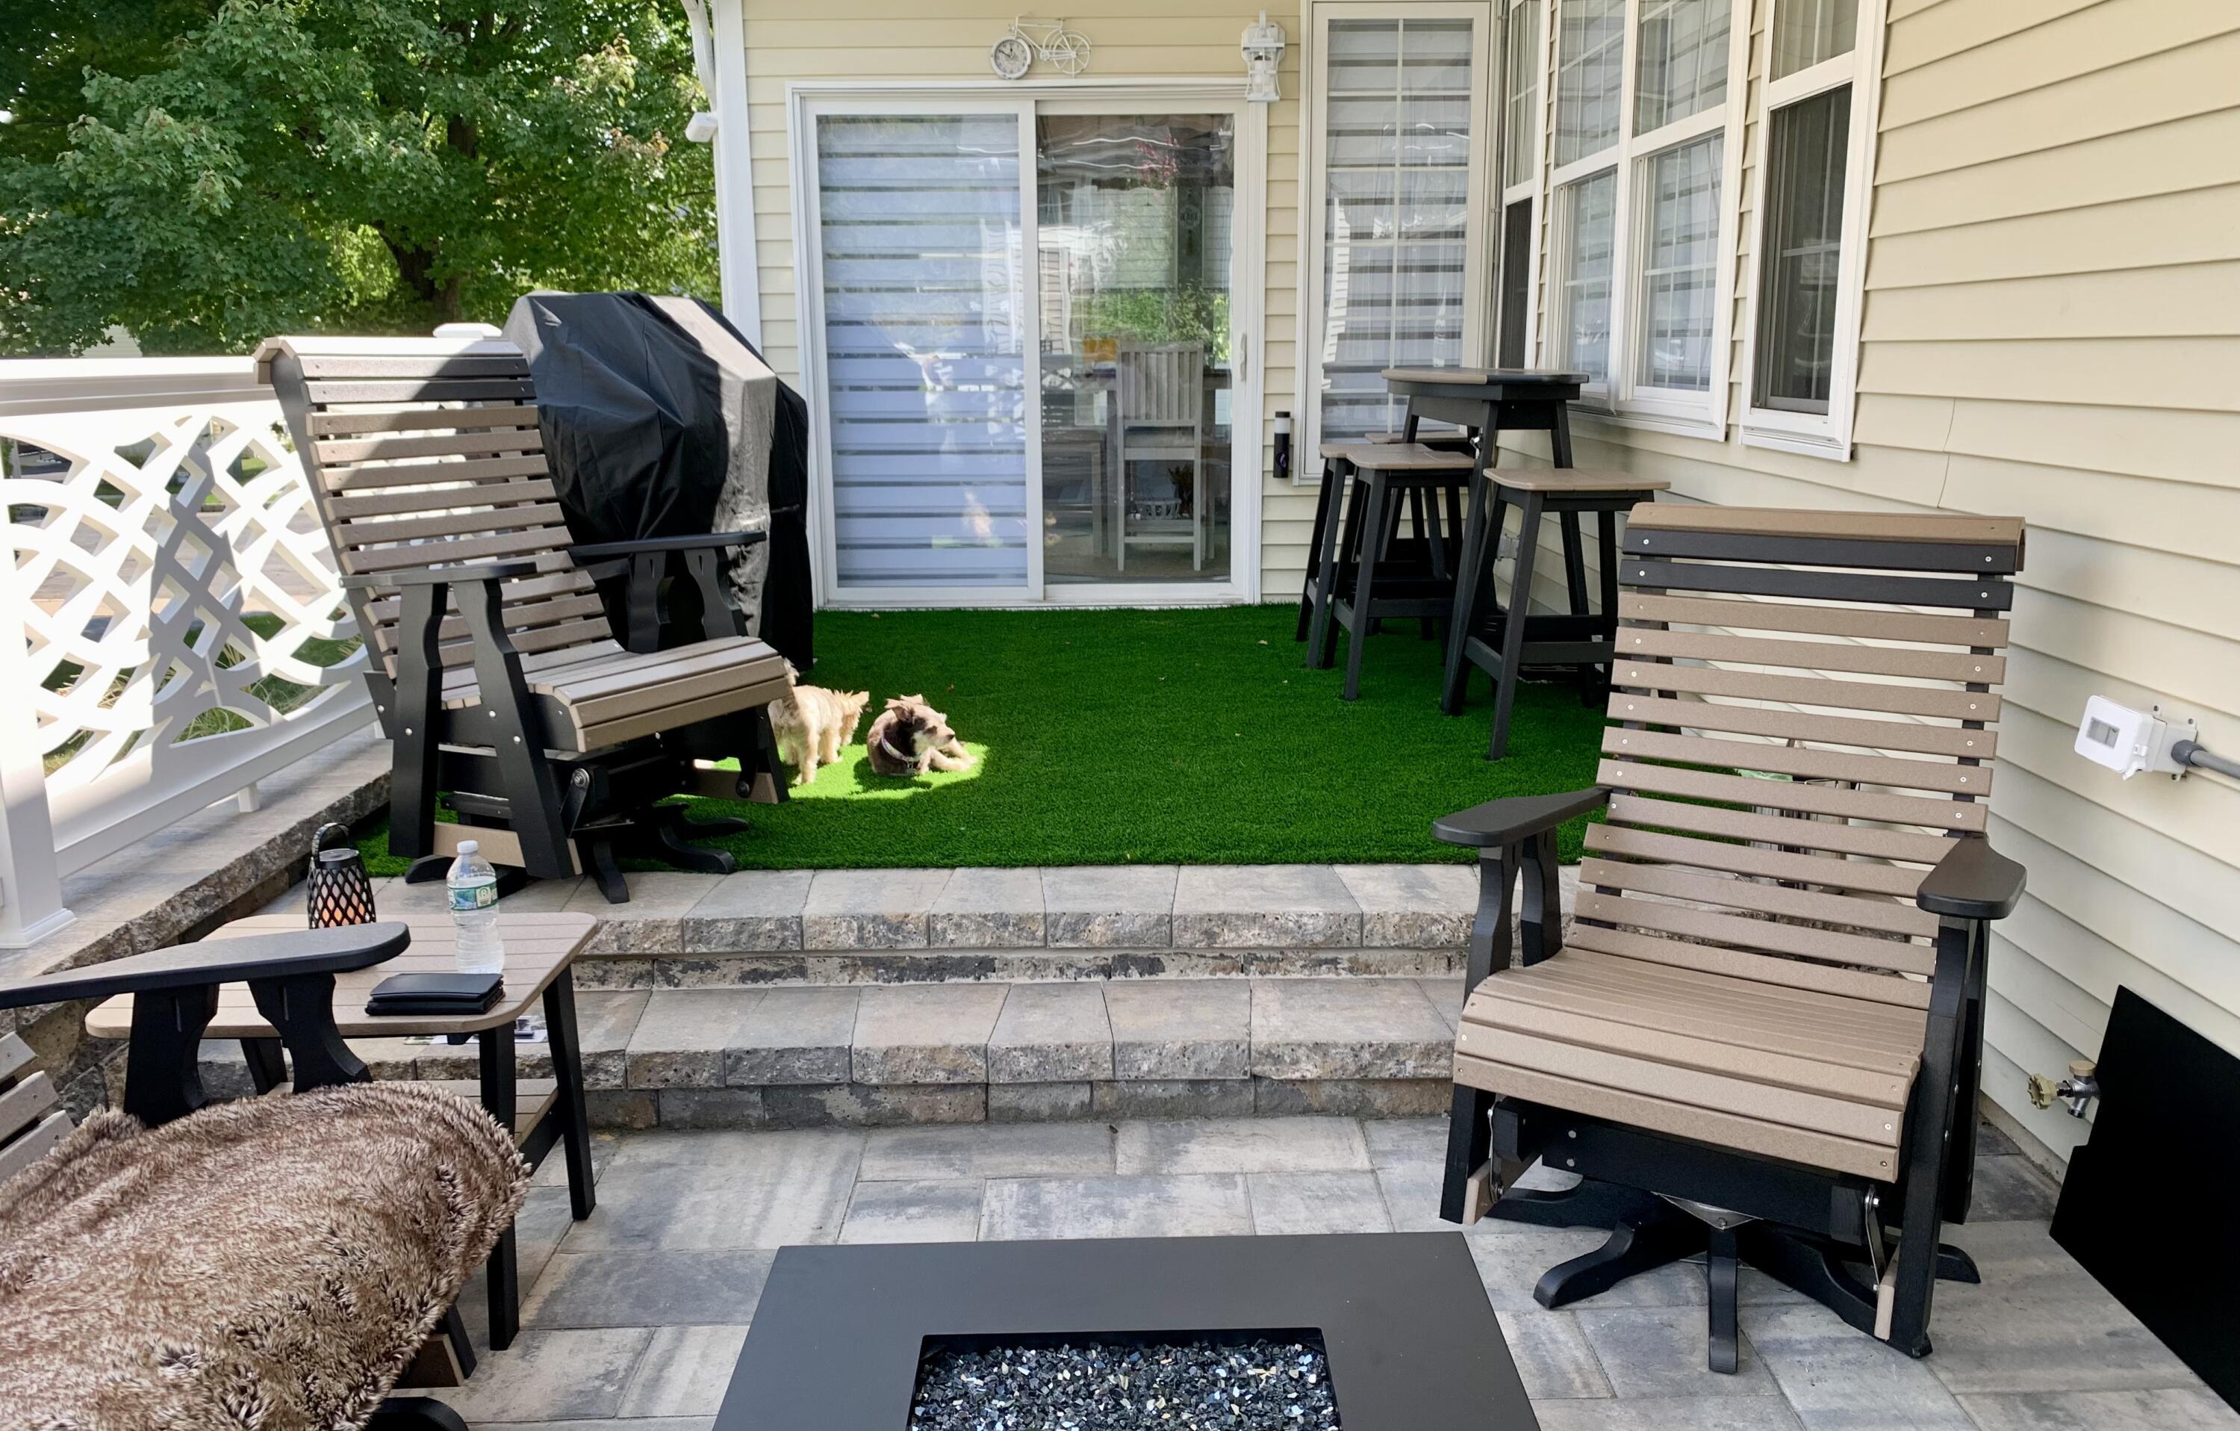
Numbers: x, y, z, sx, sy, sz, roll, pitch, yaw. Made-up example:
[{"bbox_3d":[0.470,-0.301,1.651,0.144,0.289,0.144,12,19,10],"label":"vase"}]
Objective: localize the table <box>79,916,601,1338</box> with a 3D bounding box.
[{"bbox_3d":[-1.081,0.595,2.452,0.582,0.486,0.445,0,12,0],"label":"table"}]

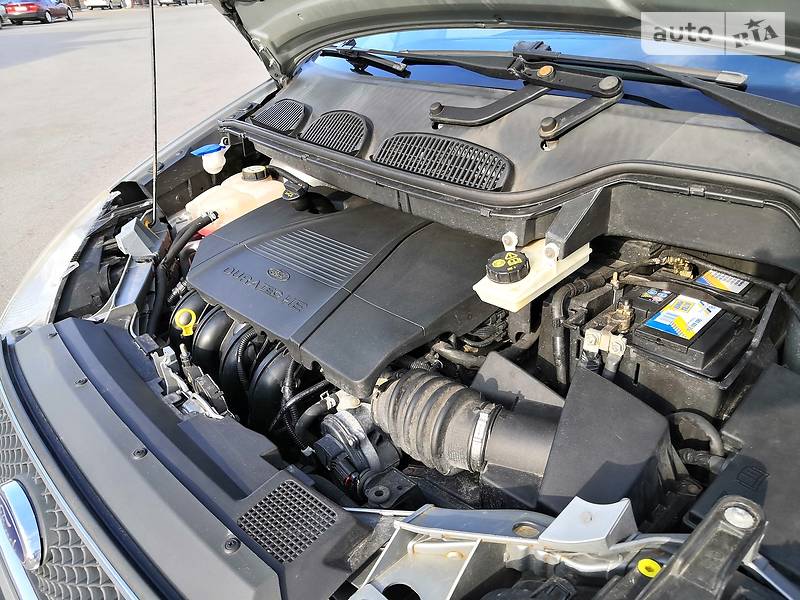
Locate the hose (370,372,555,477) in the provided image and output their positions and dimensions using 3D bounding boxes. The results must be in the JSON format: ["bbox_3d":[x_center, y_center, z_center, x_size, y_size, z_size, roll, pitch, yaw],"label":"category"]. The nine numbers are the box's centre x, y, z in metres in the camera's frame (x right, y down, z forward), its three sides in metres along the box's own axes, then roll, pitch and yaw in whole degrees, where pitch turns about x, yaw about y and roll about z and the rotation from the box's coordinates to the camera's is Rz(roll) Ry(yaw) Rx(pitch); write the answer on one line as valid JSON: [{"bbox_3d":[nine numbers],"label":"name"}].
[{"bbox_3d":[0.081,0.158,0.810,0.243,0.115,0.112,9,31,23],"label":"hose"}]

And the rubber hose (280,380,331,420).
[{"bbox_3d":[-0.130,0.141,0.890,0.090,0.045,0.028,-28,36,-37],"label":"rubber hose"}]

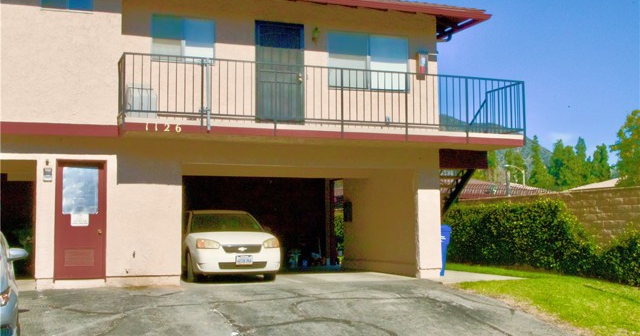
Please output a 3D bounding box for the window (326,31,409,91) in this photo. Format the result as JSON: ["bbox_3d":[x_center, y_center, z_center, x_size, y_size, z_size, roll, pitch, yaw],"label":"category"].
[{"bbox_3d":[1.013,-2.170,16.894,1.820,1.170,0.100,1,-5,-21],"label":"window"}]

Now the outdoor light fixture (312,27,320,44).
[{"bbox_3d":[-0.070,-2.652,16.371,0.150,0.330,0.190,1,-5,-21],"label":"outdoor light fixture"}]

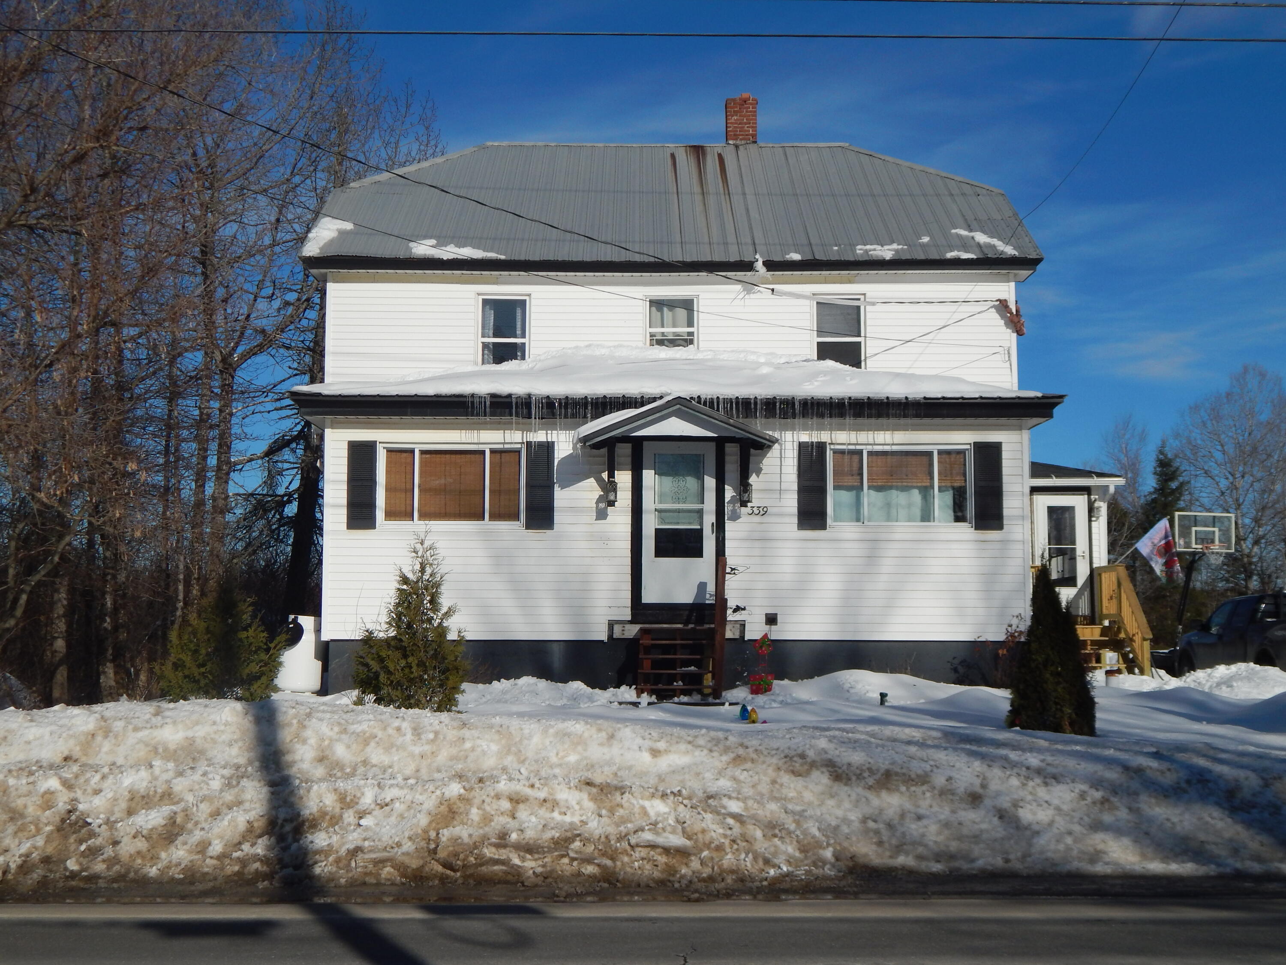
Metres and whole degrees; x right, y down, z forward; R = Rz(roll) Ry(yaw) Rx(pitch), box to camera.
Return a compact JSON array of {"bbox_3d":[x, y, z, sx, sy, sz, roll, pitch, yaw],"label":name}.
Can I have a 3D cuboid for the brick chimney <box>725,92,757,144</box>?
[{"bbox_3d":[1.689,-6.221,27.400,0.534,0.913,0.500,0,-5,0],"label":"brick chimney"}]

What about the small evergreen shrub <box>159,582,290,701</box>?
[{"bbox_3d":[-3.222,1.249,12.300,1.006,0.959,1.000,0,-5,0],"label":"small evergreen shrub"}]

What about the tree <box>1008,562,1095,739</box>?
[{"bbox_3d":[3.319,1.378,13.000,0.728,1.439,0.730,0,-5,0],"label":"tree"}]

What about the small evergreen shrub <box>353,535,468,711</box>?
[{"bbox_3d":[-1.864,1.143,12.800,0.918,1.473,0.920,0,-5,0],"label":"small evergreen shrub"}]

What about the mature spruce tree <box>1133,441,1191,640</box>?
[{"bbox_3d":[18.226,2.096,56.000,2.043,7.185,2.200,0,-5,0],"label":"mature spruce tree"}]

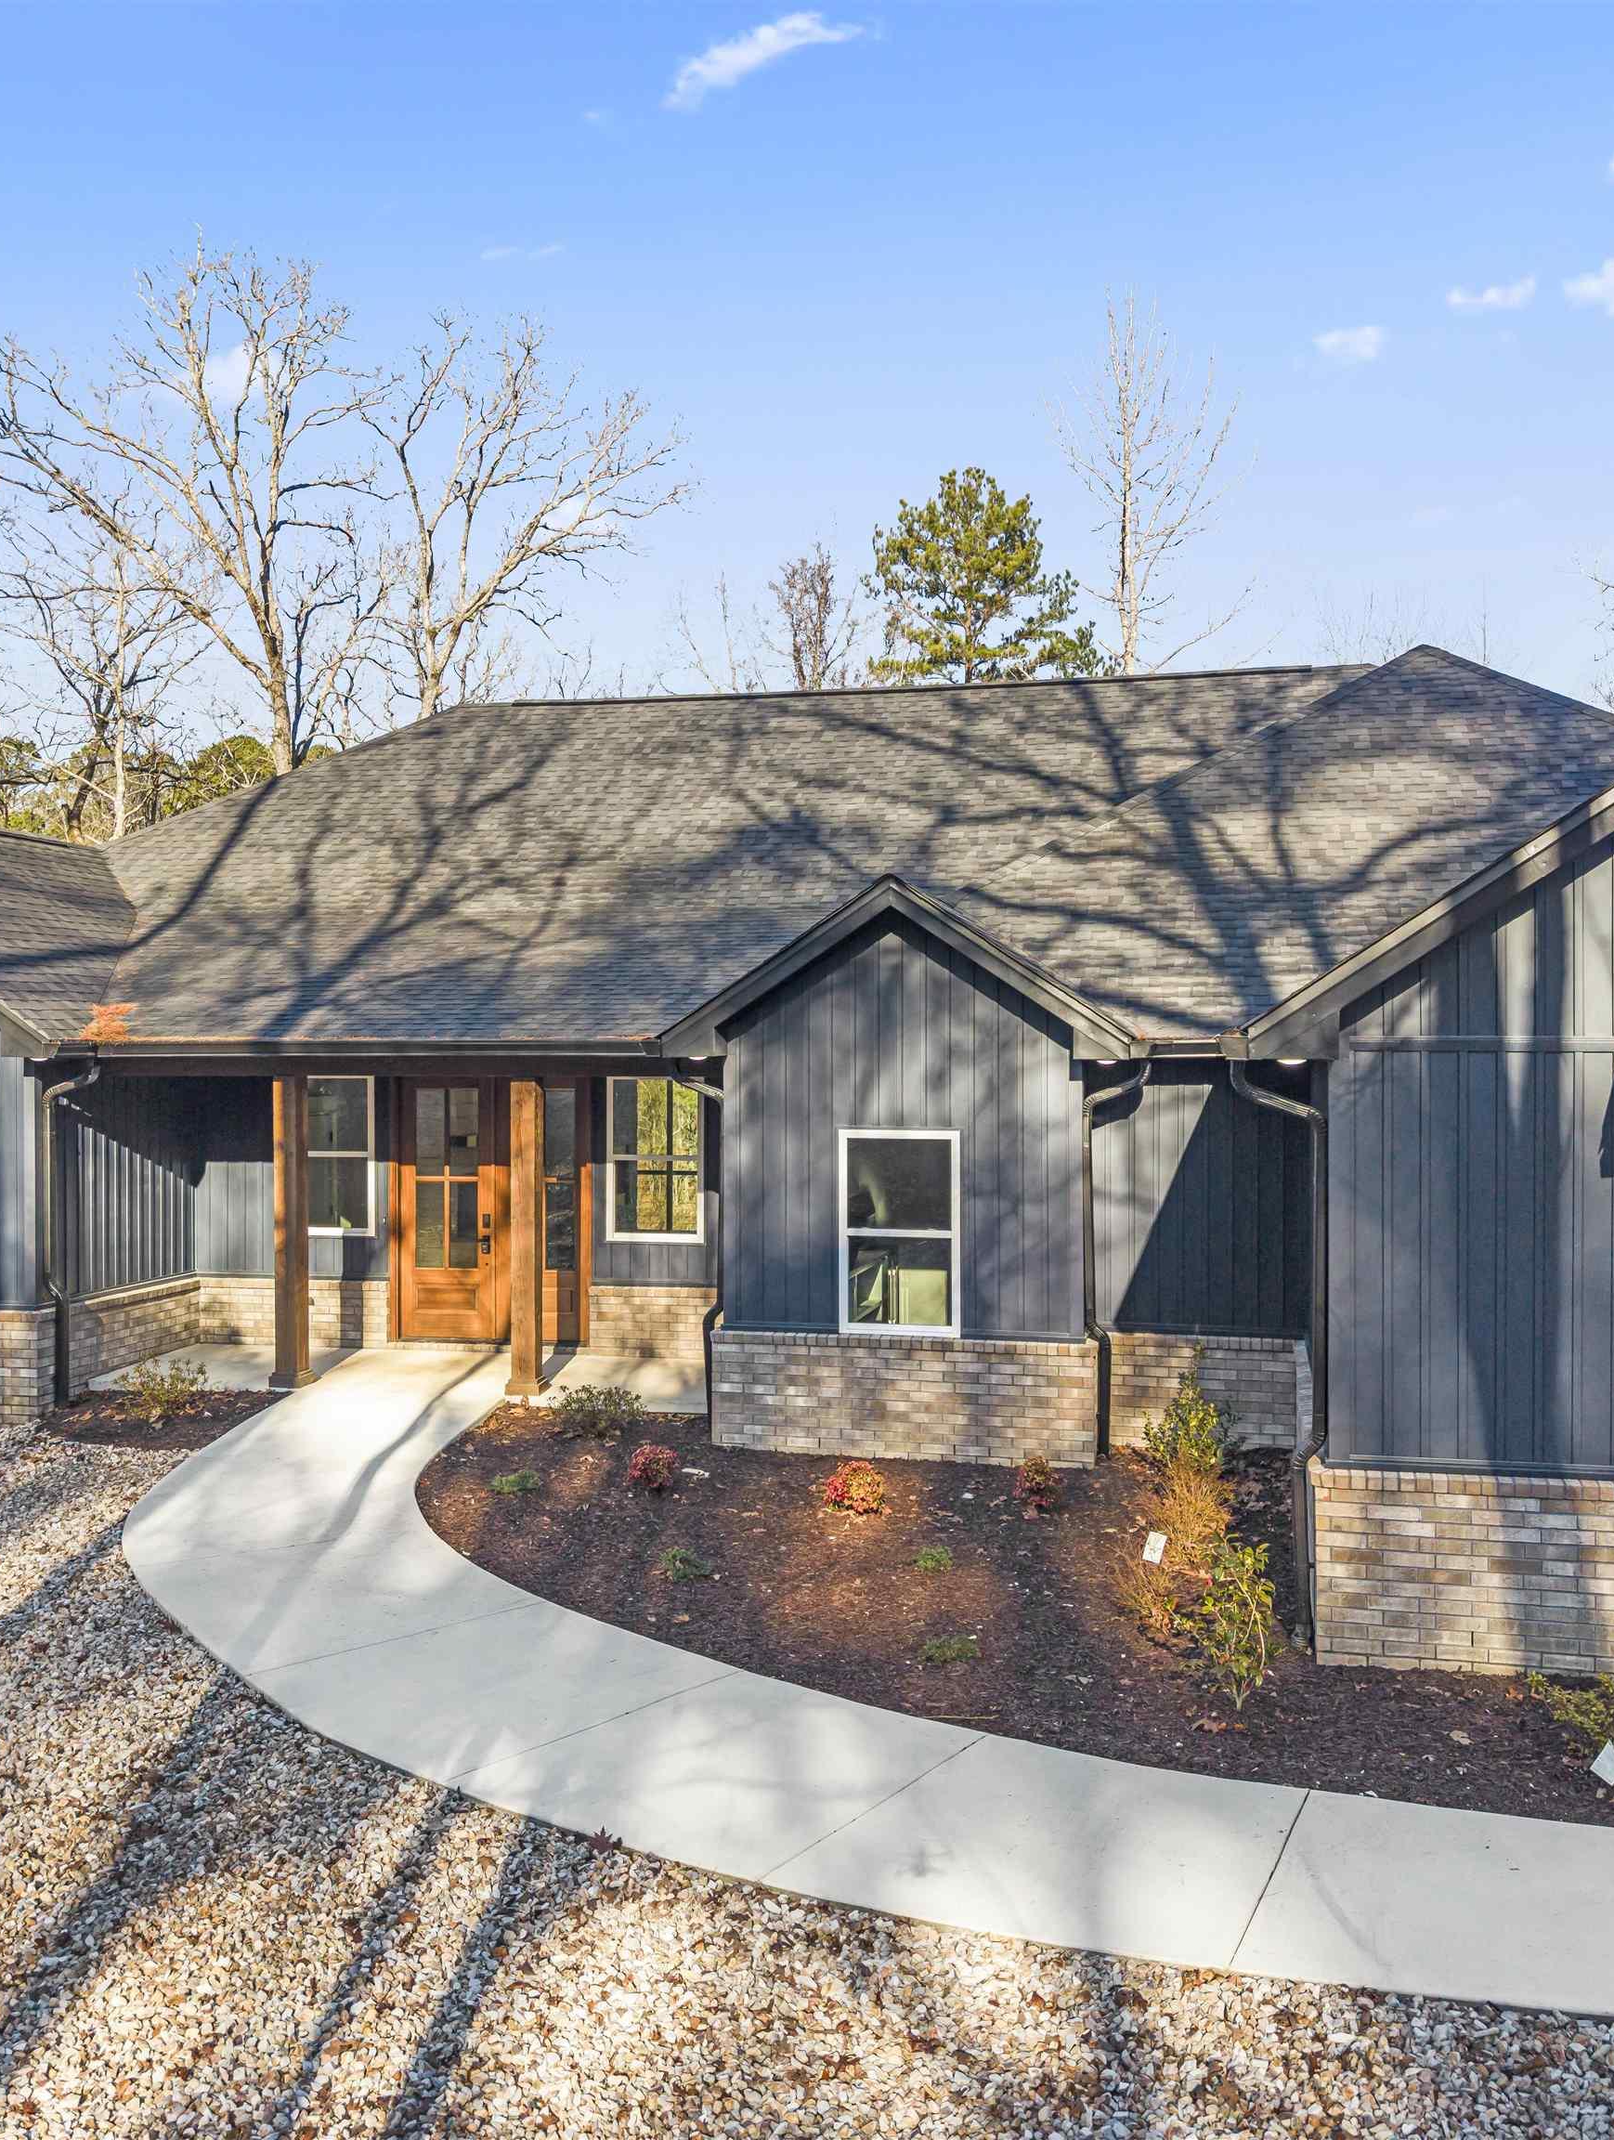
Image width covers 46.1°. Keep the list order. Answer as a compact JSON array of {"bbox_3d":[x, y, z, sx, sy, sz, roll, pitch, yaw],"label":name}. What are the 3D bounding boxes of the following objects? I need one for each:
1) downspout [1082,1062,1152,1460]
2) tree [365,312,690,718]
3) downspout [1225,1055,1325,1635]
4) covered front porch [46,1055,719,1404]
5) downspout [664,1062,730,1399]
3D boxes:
[{"bbox_3d":[2.285,1.407,13.869,0.490,2.920,0.140,0,0,10],"label":"downspout"},{"bbox_3d":[-6.039,-6.372,40.974,6.900,19.989,6.900,0,0,10],"label":"tree"},{"bbox_3d":[2.442,1.454,9.836,0.490,2.980,0.140,0,0,10],"label":"downspout"},{"bbox_3d":[-3.253,1.293,16.406,5.860,2.830,2.650,0,0,10],"label":"covered front porch"},{"bbox_3d":[-0.840,1.300,14.399,0.490,2.720,0.140,0,0,10],"label":"downspout"}]

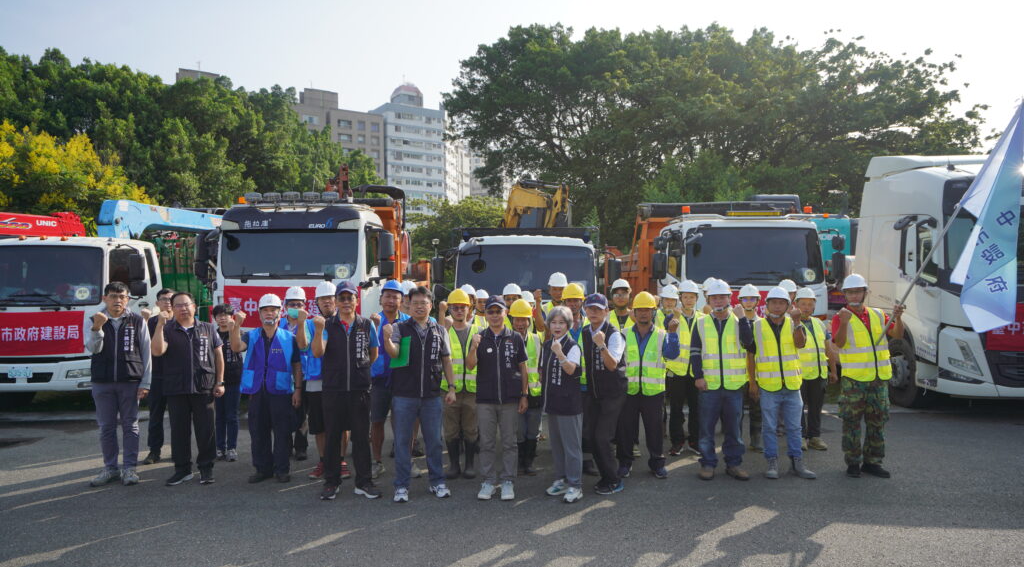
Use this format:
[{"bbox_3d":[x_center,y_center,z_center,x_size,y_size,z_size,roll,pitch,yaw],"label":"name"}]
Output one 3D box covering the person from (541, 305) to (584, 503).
[{"bbox_3d":[0.416,0.976,5.630,0.440,1.589,0.400,0,1,37],"label":"person"}]

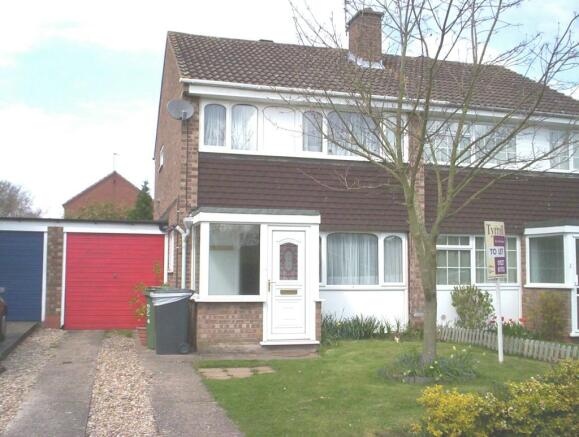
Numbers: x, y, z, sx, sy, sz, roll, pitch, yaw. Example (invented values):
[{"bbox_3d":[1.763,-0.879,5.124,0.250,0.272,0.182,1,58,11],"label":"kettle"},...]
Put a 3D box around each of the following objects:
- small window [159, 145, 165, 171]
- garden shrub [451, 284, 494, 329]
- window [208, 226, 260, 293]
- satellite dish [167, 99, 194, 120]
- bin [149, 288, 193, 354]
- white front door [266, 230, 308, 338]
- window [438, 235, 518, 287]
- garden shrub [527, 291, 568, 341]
[{"bbox_3d":[-3.140,-1.493,15.750,0.100,0.550,1.000,2,-5,-16],"label":"small window"},{"bbox_3d":[3.678,1.807,12.769,0.910,0.944,0.800,2,-5,-16],"label":"garden shrub"},{"bbox_3d":[-0.951,0.705,10.914,0.944,1.251,0.100,2,-5,-16],"label":"window"},{"bbox_3d":[-1.959,-1.959,11.450,0.470,0.400,0.300,2,-5,-21],"label":"satellite dish"},{"bbox_3d":[-1.986,1.714,10.737,0.710,1.080,0.580,2,-5,-16],"label":"bin"},{"bbox_3d":[-0.032,1.142,11.146,0.788,1.984,0.100,2,-5,-16],"label":"white front door"},{"bbox_3d":[3.947,0.894,13.573,2.242,1.122,0.100,2,-5,-16],"label":"window"},{"bbox_3d":[5.188,1.981,12.826,0.831,1.017,0.700,2,-5,-16],"label":"garden shrub"}]

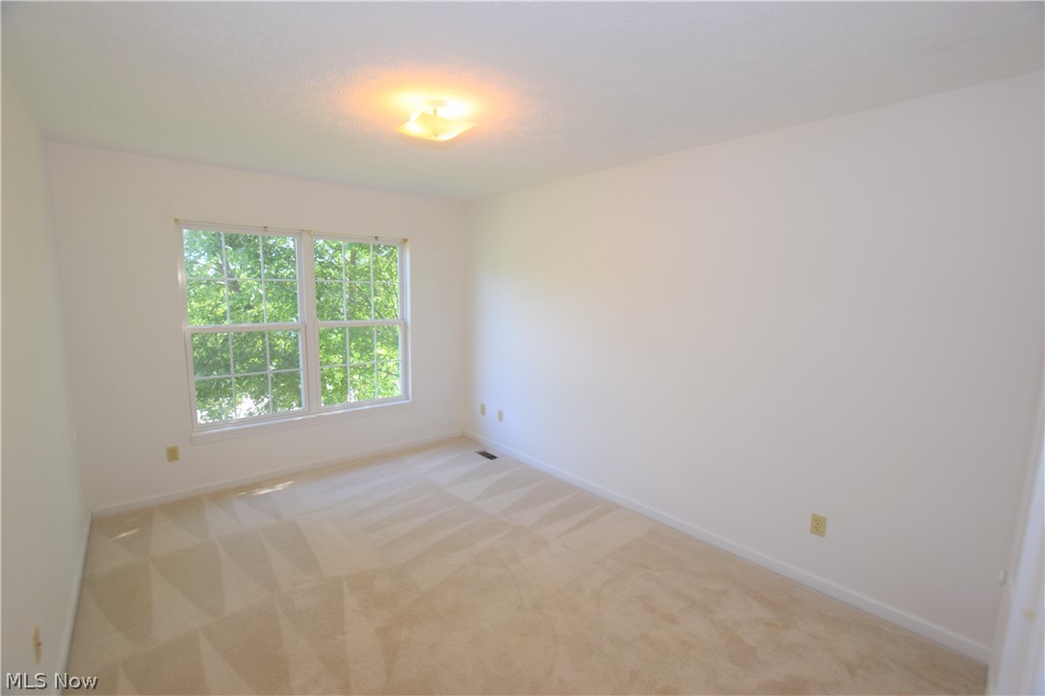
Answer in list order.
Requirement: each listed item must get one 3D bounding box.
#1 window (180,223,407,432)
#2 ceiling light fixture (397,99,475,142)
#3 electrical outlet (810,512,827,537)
[{"bbox_3d":[-1.798,-0.192,3.742,1.719,1.517,0.100,-6,10,-41],"label":"window"},{"bbox_3d":[-0.404,-1.071,2.023,0.280,0.160,0.280,-6,10,-41],"label":"ceiling light fixture"},{"bbox_3d":[1.592,0.955,2.340,0.010,0.115,0.071,-6,10,-41],"label":"electrical outlet"}]

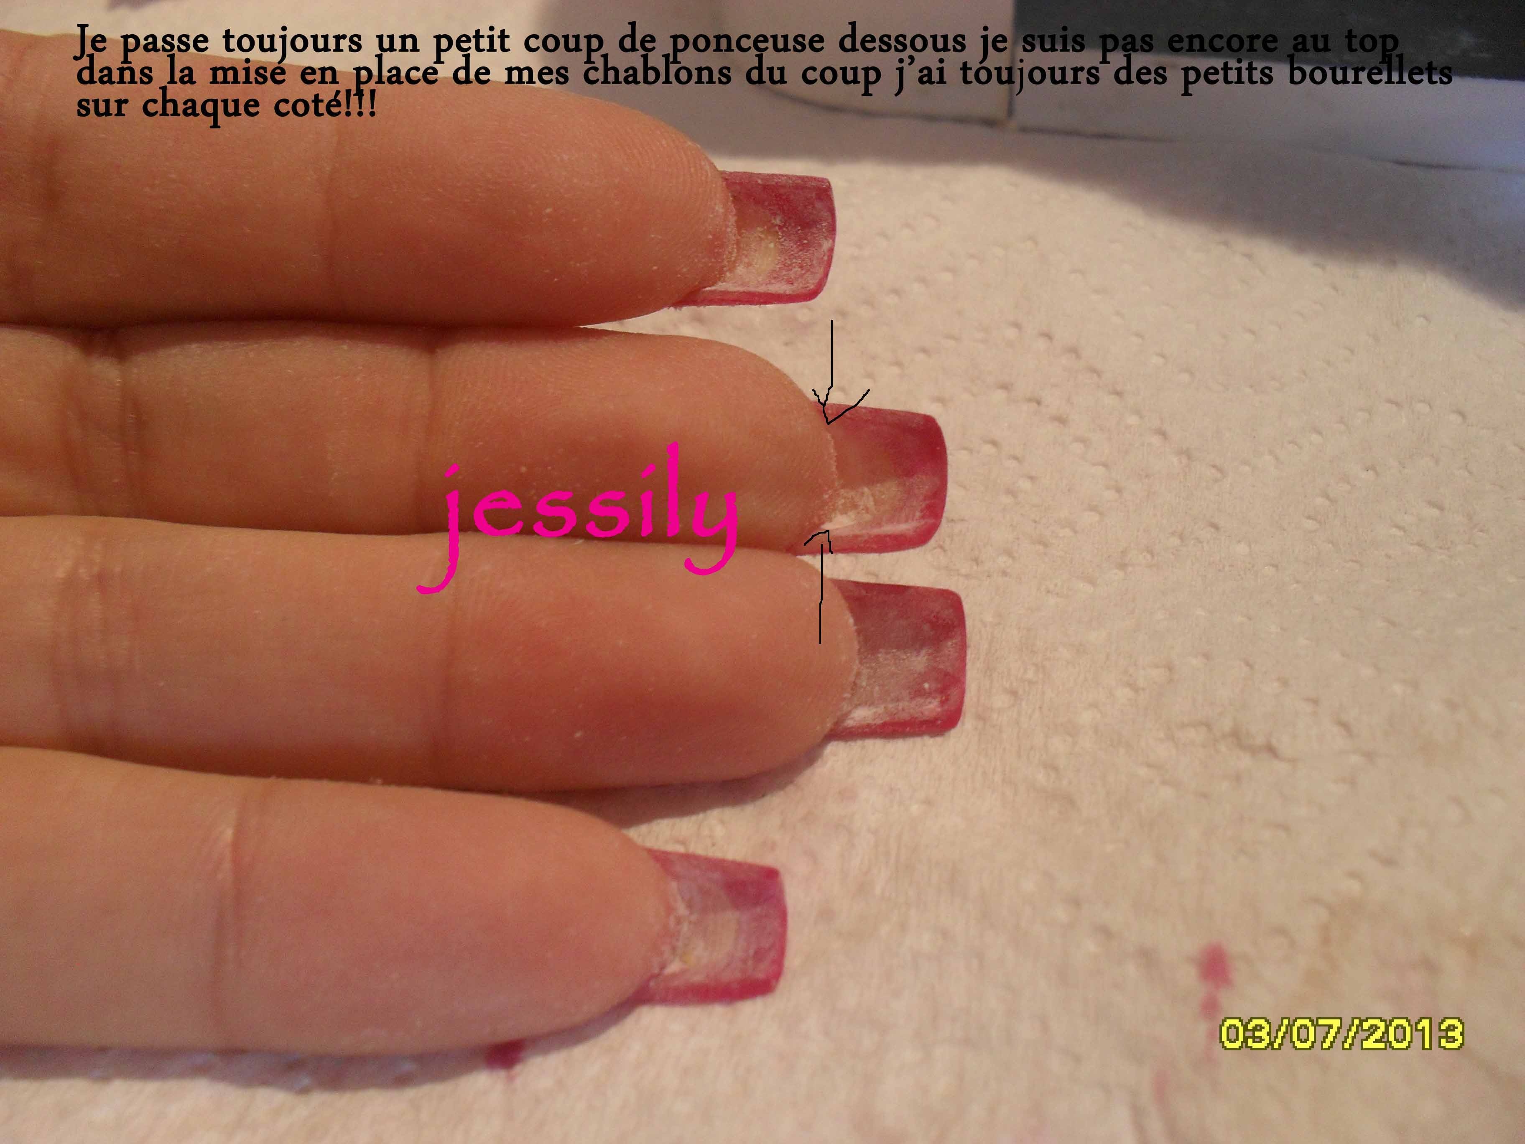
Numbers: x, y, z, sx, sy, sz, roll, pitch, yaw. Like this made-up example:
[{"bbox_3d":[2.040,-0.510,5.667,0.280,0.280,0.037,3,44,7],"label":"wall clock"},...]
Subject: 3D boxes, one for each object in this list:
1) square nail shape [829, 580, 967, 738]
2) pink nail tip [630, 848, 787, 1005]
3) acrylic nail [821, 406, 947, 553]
[{"bbox_3d":[0.009,0.006,0.099,0.009,0.003,0.010,1,52,-2],"label":"square nail shape"},{"bbox_3d":[-0.003,0.020,0.087,0.009,0.003,0.008,3,52,-2],"label":"pink nail tip"},{"bbox_3d":[0.008,-0.006,0.106,0.009,0.004,0.012,-2,49,6],"label":"acrylic nail"}]

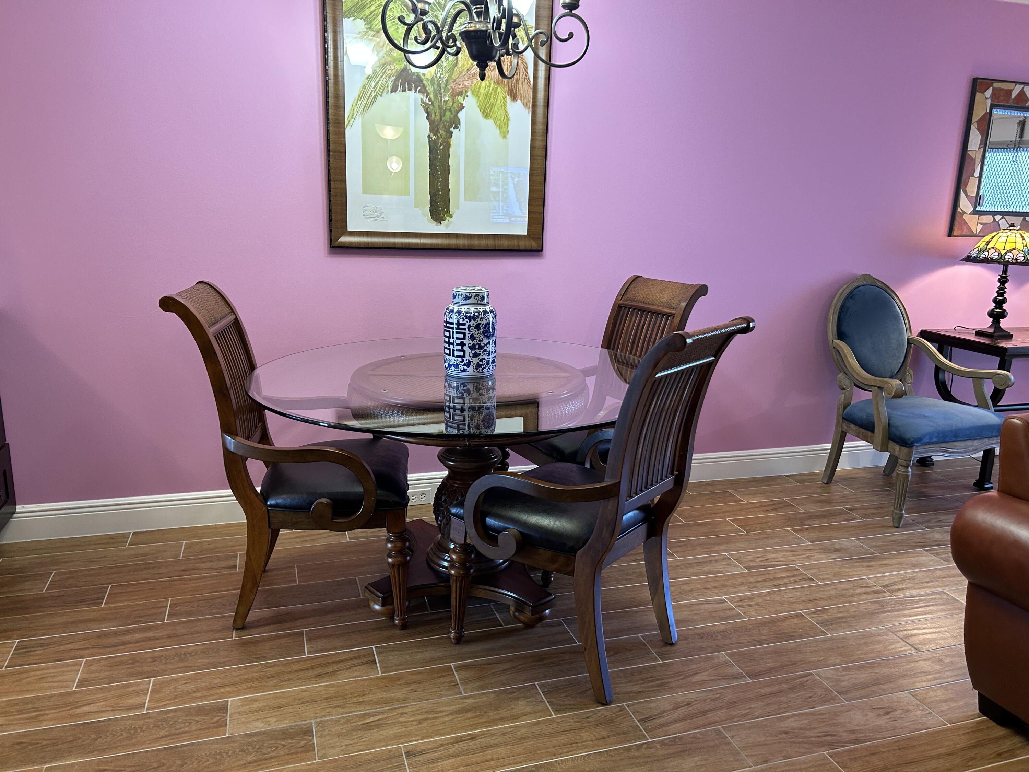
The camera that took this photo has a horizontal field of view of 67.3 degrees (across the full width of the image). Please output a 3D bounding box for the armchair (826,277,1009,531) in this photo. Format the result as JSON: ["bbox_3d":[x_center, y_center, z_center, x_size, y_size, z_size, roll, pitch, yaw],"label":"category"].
[{"bbox_3d":[1.860,0.024,3.647,0.700,1.030,0.665,-3,14,-21],"label":"armchair"}]

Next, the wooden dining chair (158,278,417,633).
[{"bbox_3d":[-0.695,0.203,2.514,0.695,1.042,0.575,0,13,-9],"label":"wooden dining chair"}]

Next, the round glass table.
[{"bbox_3d":[-0.172,0.334,2.612,1.365,0.775,1.365,2,13,0],"label":"round glass table"}]

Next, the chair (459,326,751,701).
[{"bbox_3d":[0.238,0.295,2.256,0.695,1.042,0.575,12,17,36],"label":"chair"}]

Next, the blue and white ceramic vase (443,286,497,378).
[{"bbox_3d":[-0.140,-0.179,2.511,0.176,0.272,0.176,2,13,0],"label":"blue and white ceramic vase"}]

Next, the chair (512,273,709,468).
[{"bbox_3d":[0.336,0.093,3.120,0.695,1.042,0.575,-6,15,-30],"label":"chair"}]

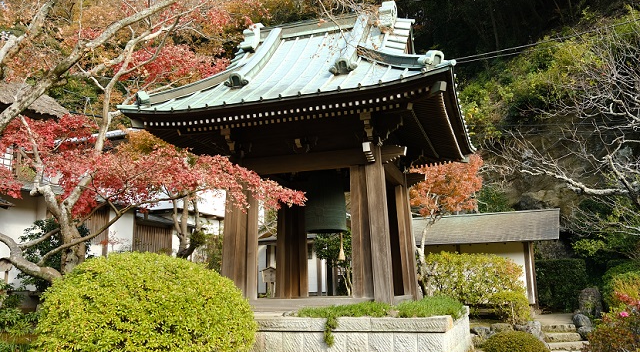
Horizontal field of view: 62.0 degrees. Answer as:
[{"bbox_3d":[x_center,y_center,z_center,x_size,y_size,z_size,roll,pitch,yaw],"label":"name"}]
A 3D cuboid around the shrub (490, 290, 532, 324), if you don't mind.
[{"bbox_3d":[4.499,3.088,12.563,1.010,0.740,0.930,0,-11,0],"label":"shrub"}]

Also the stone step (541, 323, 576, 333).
[{"bbox_3d":[5.403,3.478,12.218,0.820,0.170,0.380,0,-11,-2],"label":"stone step"}]

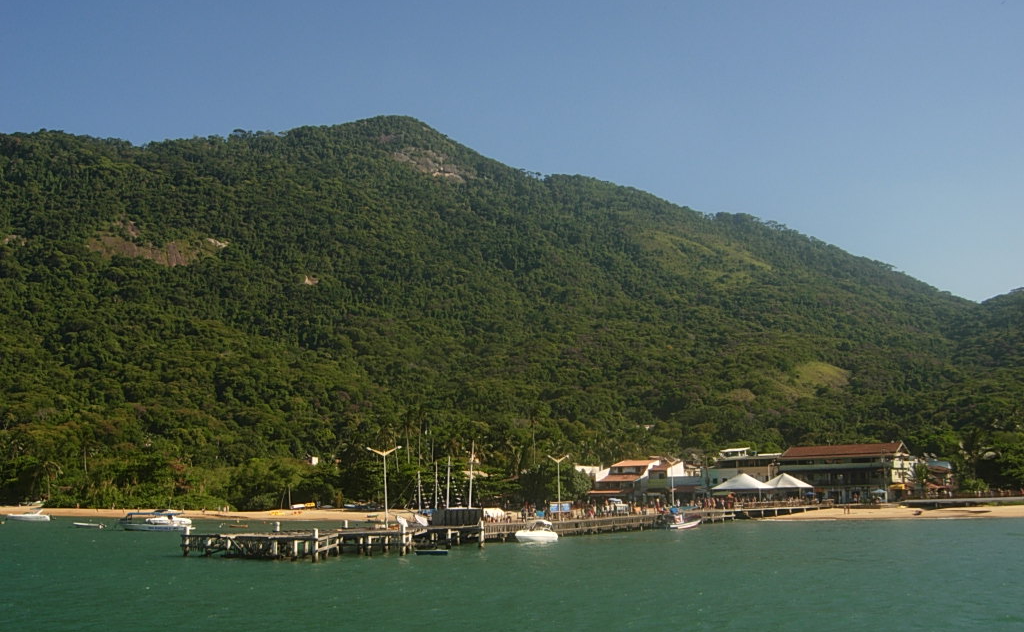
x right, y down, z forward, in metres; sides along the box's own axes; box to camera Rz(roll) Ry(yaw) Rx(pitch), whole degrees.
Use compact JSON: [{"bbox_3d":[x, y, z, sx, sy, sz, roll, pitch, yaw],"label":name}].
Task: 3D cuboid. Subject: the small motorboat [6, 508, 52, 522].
[{"bbox_3d":[-100.910,41.680,222.540,7.760,2.250,2.700,-2,-9,5],"label":"small motorboat"}]

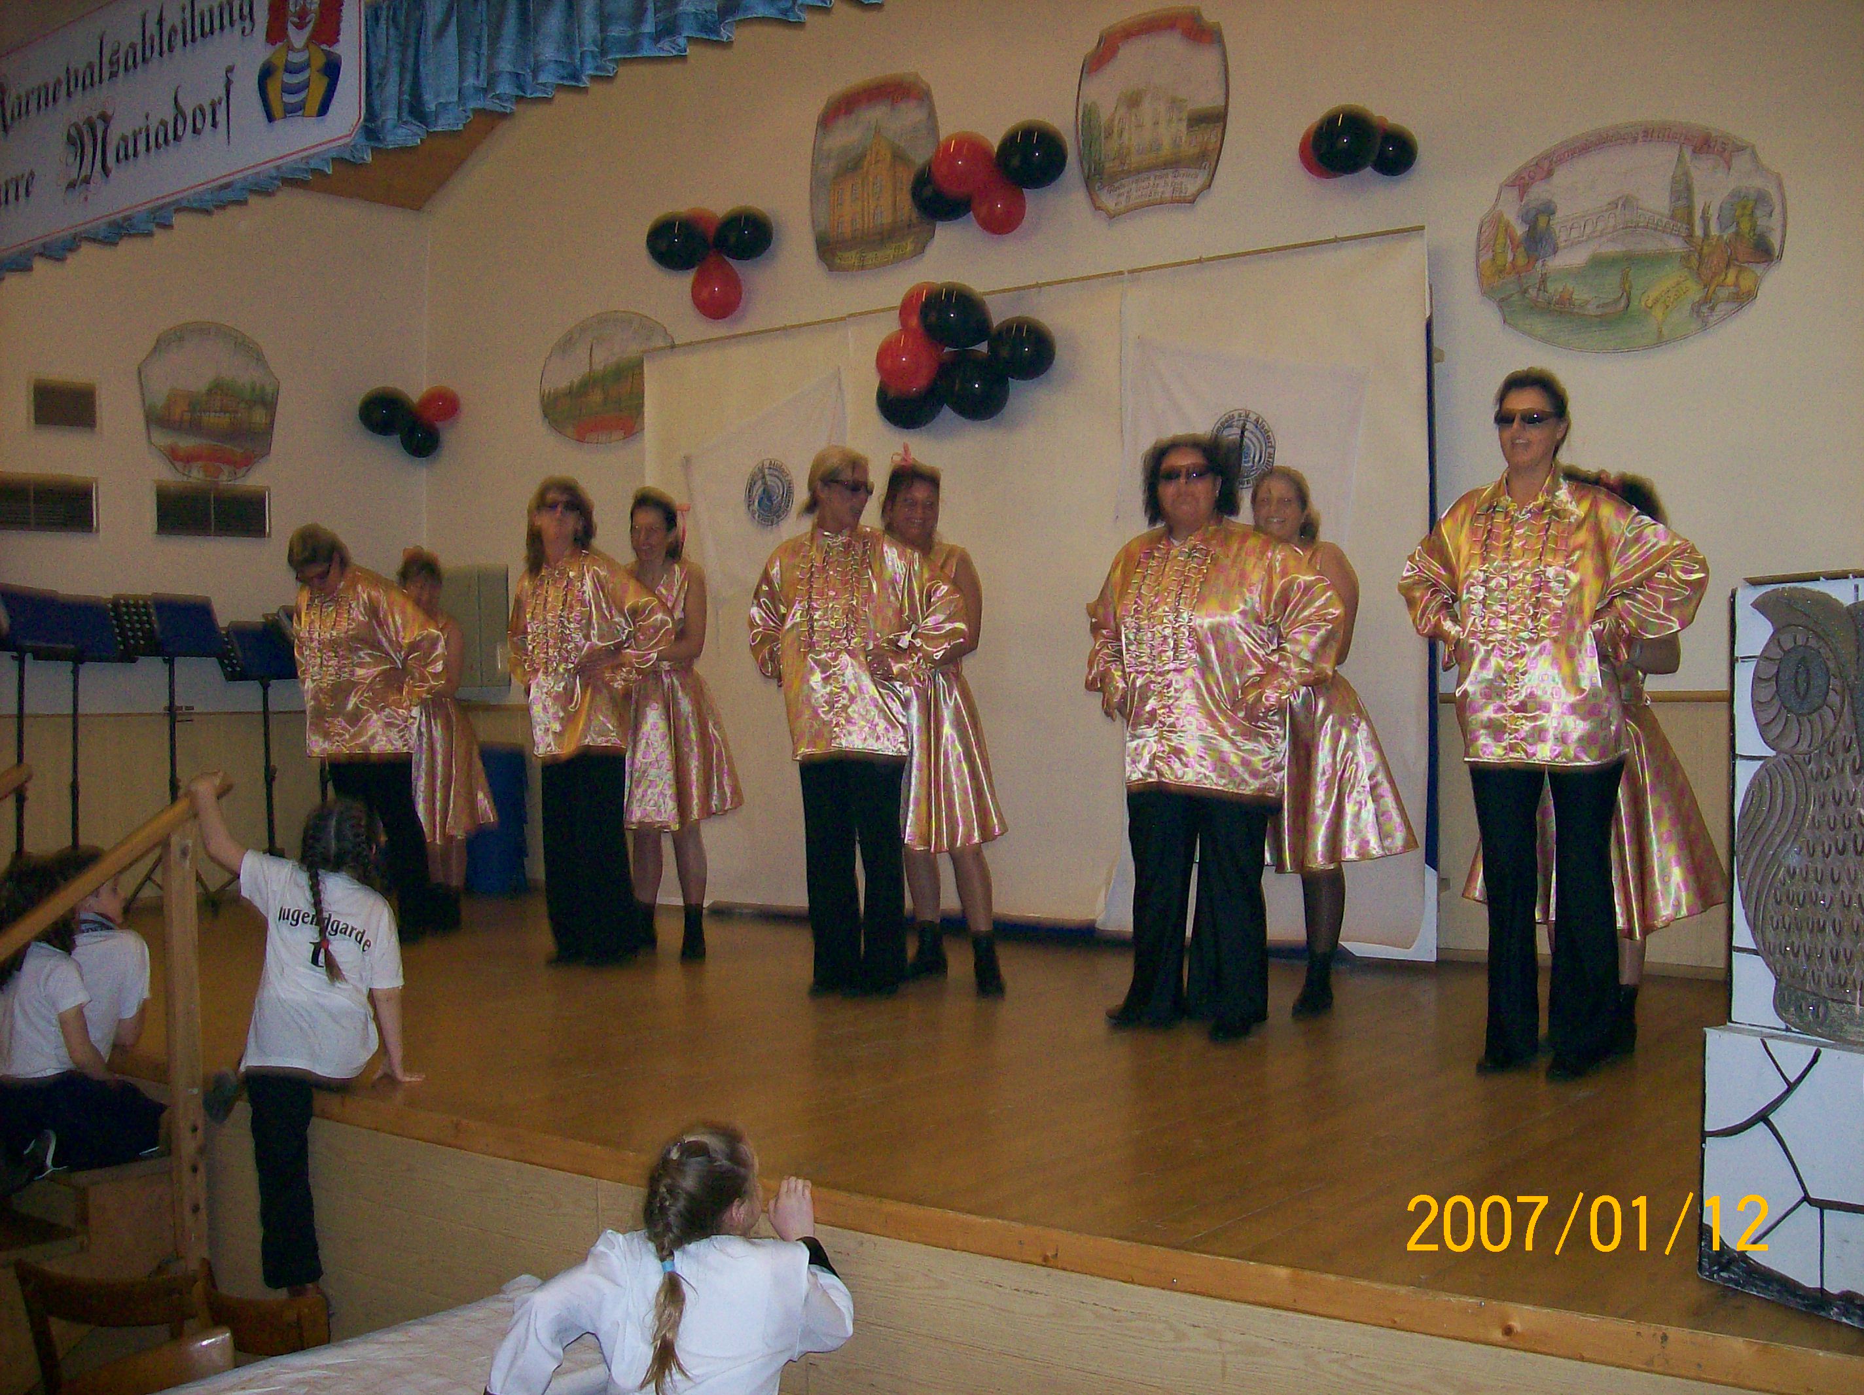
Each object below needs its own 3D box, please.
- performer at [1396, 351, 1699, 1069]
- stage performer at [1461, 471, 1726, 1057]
[{"bbox_3d":[1.533,0.052,4.779,0.740,1.725,0.440,-1,-1,30],"label":"performer"},{"bbox_3d":[1.715,0.151,5.020,0.640,1.520,0.600,0,0,37],"label":"stage performer"}]

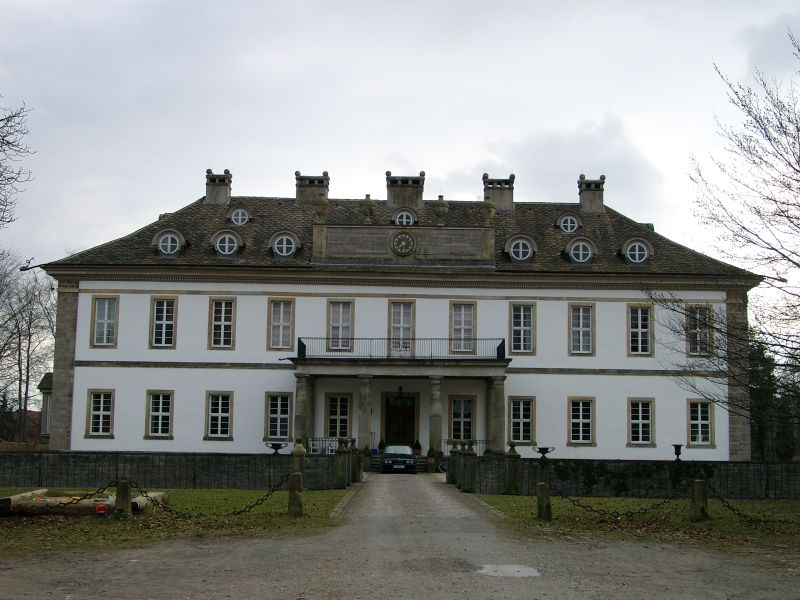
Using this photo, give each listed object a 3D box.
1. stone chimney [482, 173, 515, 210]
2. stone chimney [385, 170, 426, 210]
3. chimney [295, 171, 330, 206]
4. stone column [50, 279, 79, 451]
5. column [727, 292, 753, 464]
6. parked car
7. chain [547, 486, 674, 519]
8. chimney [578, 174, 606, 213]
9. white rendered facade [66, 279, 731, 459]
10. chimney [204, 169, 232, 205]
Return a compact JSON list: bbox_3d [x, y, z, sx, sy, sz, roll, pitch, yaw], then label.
[{"bbox_3d":[6.368,-6.903,70.831,2.097,2.437,1.550,1,-7,0],"label":"stone chimney"},{"bbox_3d":[0.370,-7.032,70.834,2.483,2.437,1.550,1,-7,0],"label":"stone chimney"},{"bbox_3d":[-5.642,-7.080,70.827,2.166,2.338,1.550,1,-7,0],"label":"chimney"},{"bbox_3d":[-19.195,3.789,62.683,1.175,9.718,1.100,1,-7,0],"label":"stone column"},{"bbox_3d":[19.436,4.447,62.683,1.260,9.718,1.100,1,-7,0],"label":"column"},{"bbox_3d":[-0.011,7.917,54.486,1.720,1.400,4.500,1,-7,0],"label":"parked car"},{"bbox_3d":[4.639,4.216,22.760,2.992,0.650,0.120,1,-7,0],"label":"chain"},{"bbox_3d":[12.416,-6.807,70.832,1.613,2.503,1.550,1,-7,0],"label":"chimney"},{"bbox_3d":[0.099,4.111,62.633,37.620,9.718,0.900,1,-7,0],"label":"white rendered facade"},{"bbox_3d":[-11.770,-7.193,70.828,1.469,2.332,1.550,1,-7,0],"label":"chimney"}]

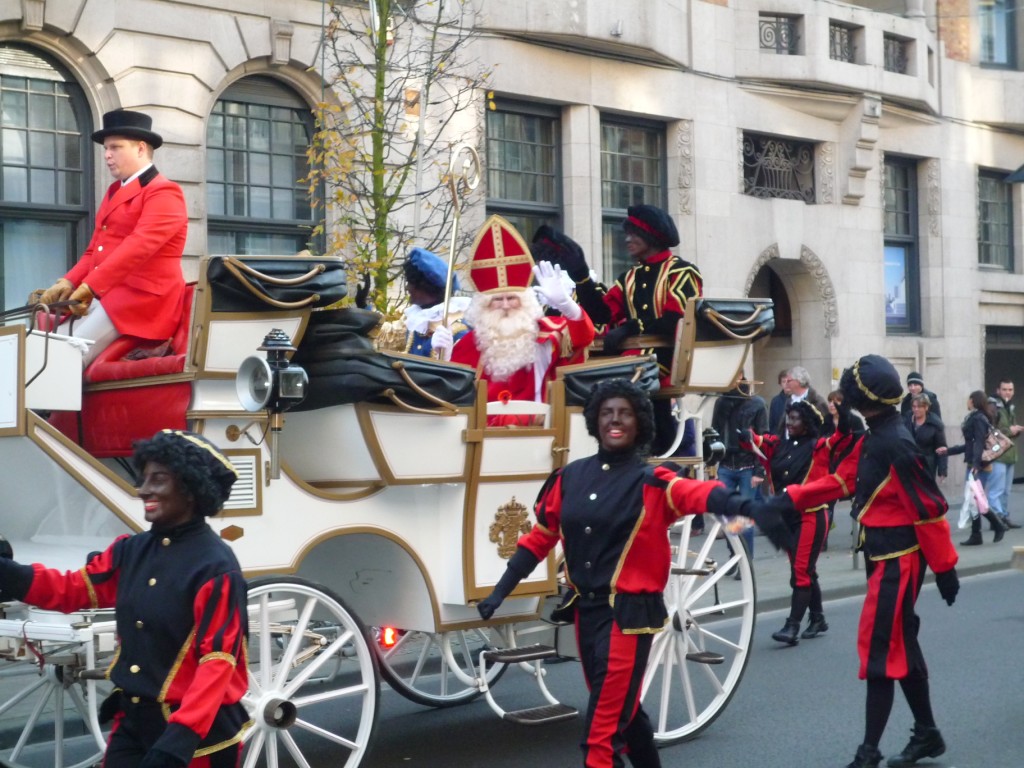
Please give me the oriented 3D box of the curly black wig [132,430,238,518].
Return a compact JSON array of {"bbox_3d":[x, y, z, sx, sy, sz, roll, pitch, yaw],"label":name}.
[{"bbox_3d":[-0.930,0.258,4.720,0.290,0.250,0.270,-1,-1,-21],"label":"curly black wig"}]

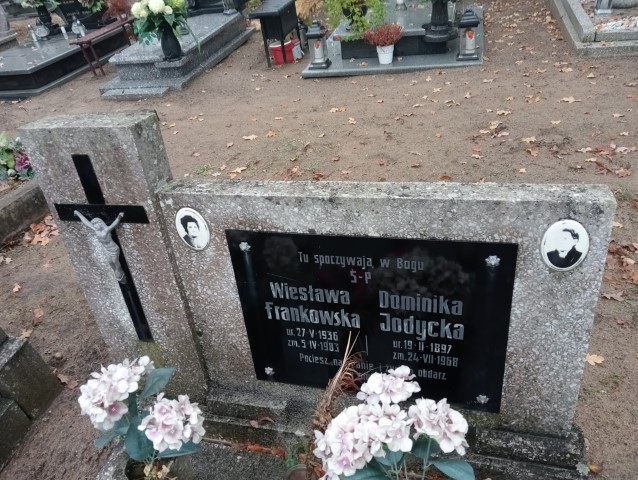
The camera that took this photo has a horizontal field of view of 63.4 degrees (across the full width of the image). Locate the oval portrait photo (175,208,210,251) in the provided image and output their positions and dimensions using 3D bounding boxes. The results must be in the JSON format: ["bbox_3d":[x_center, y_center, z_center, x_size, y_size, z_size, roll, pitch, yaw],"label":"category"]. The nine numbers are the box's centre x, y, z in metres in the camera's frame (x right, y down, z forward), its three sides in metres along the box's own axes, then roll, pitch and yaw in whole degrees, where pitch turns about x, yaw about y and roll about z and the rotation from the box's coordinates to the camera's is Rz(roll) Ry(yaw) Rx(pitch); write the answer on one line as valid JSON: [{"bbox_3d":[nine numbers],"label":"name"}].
[{"bbox_3d":[-0.301,-0.025,1.236,0.087,0.118,0.012,3,31,17],"label":"oval portrait photo"}]

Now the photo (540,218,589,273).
[{"bbox_3d":[0.476,0.013,1.002,0.086,0.118,0.012,3,31,17],"label":"photo"}]

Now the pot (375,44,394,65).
[{"bbox_3d":[0.665,-1.847,5.150,0.172,0.165,0.172,-2,30,8],"label":"pot"}]

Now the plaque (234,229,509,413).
[{"bbox_3d":[0.114,0.194,1.232,0.635,0.475,0.020,3,31,17],"label":"plaque"}]

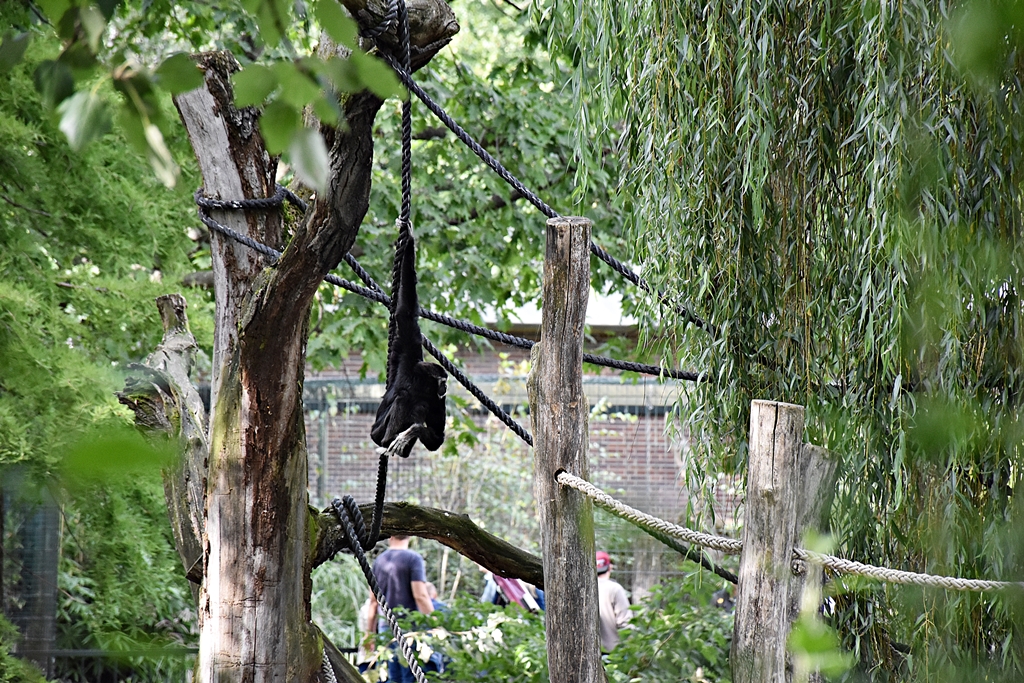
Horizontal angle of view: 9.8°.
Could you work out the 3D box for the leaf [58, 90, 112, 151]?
[{"bbox_3d":[-0.714,-0.370,10.000,0.090,0.100,0.030,0,-1,0],"label":"leaf"}]

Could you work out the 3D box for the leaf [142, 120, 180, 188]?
[{"bbox_3d":[-0.586,-0.310,10.000,0.042,0.116,0.030,-20,-1,0],"label":"leaf"}]

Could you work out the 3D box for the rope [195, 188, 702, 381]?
[{"bbox_3d":[-0.255,-0.229,24.000,2.041,0.771,0.500,0,-1,0],"label":"rope"}]

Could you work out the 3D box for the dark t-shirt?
[{"bbox_3d":[-0.927,2.010,49.000,0.451,0.640,0.270,0,-1,15],"label":"dark t-shirt"}]

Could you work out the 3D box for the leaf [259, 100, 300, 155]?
[{"bbox_3d":[-0.389,-0.360,10.000,0.070,0.094,0.030,0,-1,0],"label":"leaf"}]

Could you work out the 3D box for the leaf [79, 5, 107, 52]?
[{"bbox_3d":[-0.702,-0.524,10.000,0.047,0.080,0.030,0,-1,0],"label":"leaf"}]

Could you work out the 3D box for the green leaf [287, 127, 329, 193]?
[{"bbox_3d":[-0.339,-0.301,10.000,0.059,0.117,0.030,-17,-1,0],"label":"green leaf"}]

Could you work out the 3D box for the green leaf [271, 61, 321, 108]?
[{"bbox_3d":[-0.361,-0.430,10.000,0.080,0.080,0.030,0,-1,0],"label":"green leaf"}]

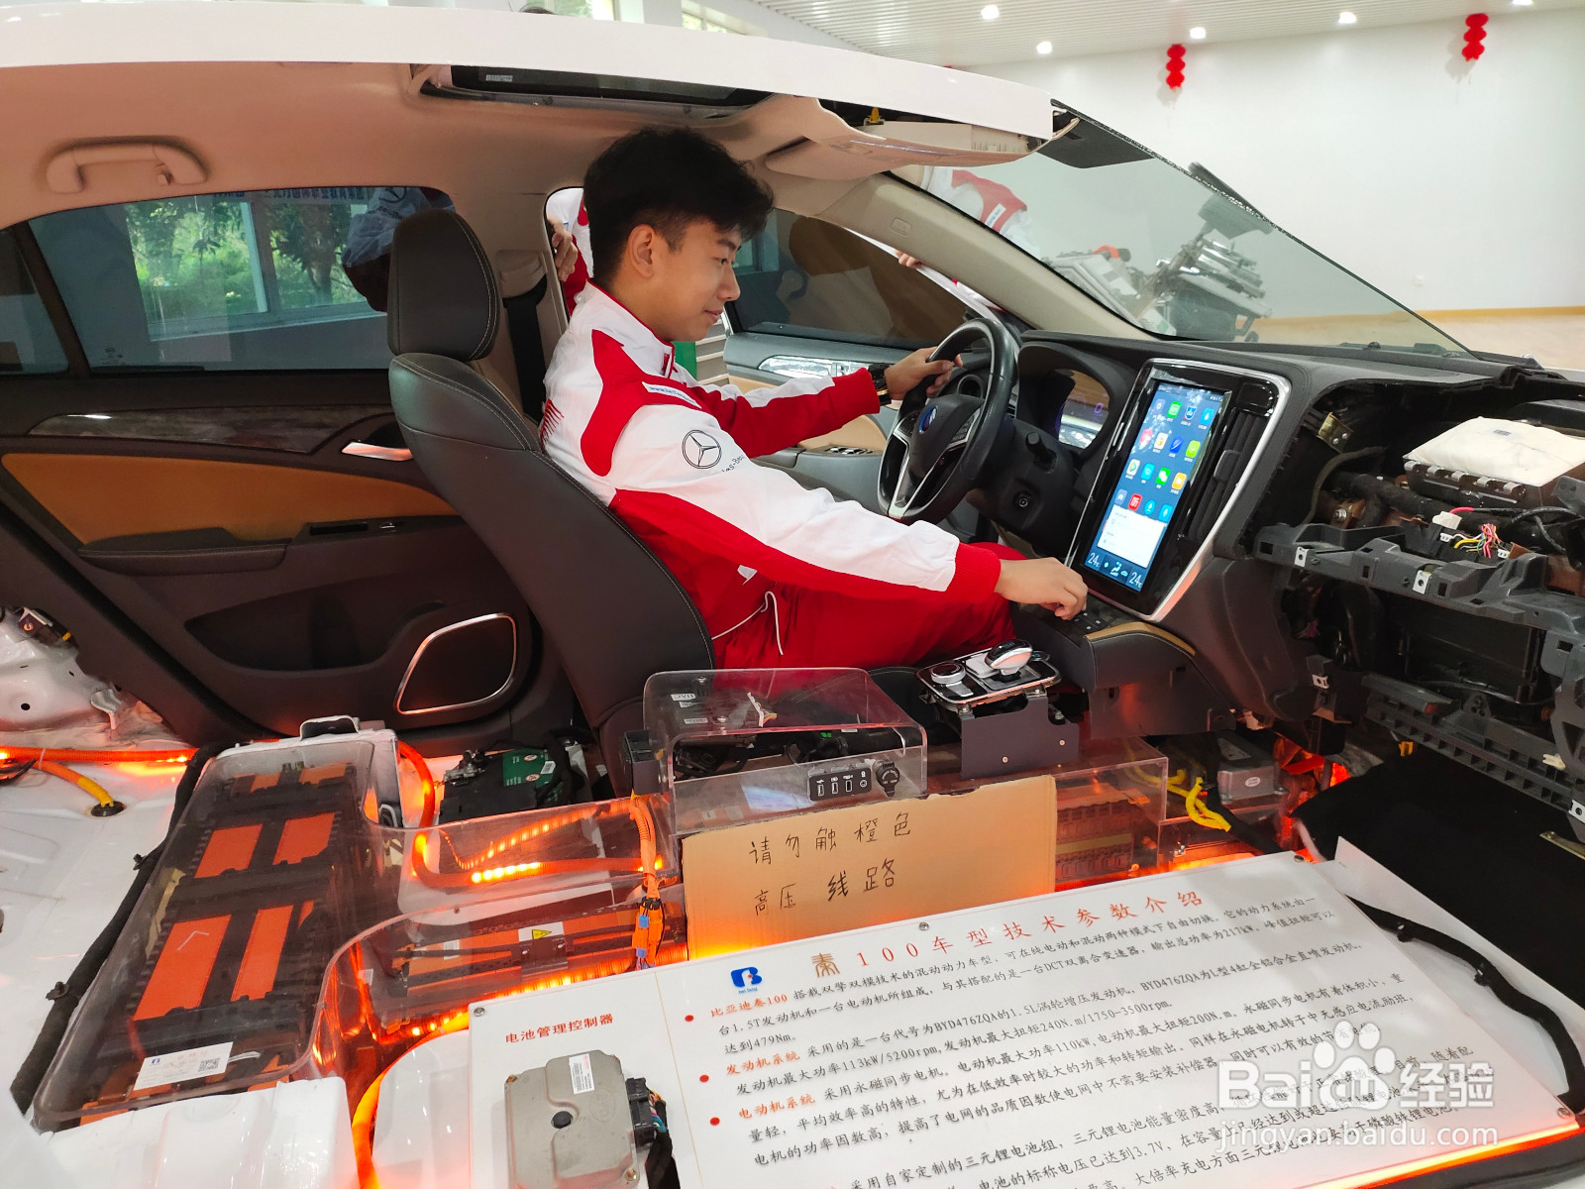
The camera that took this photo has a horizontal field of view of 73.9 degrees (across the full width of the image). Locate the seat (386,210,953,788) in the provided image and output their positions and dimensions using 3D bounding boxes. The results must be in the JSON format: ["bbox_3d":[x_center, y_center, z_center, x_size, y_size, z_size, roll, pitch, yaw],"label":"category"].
[{"bbox_3d":[-0.152,-0.118,1.696,0.860,0.970,0.530,-8,21,-14],"label":"seat"}]

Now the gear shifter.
[{"bbox_3d":[0.308,0.089,1.492,0.062,0.050,0.044,-8,21,-14],"label":"gear shifter"}]

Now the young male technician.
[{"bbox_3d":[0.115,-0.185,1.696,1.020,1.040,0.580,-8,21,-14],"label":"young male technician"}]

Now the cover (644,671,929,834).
[{"bbox_3d":[-0.016,0.200,1.453,0.355,0.145,0.195,-8,21,-14],"label":"cover"}]

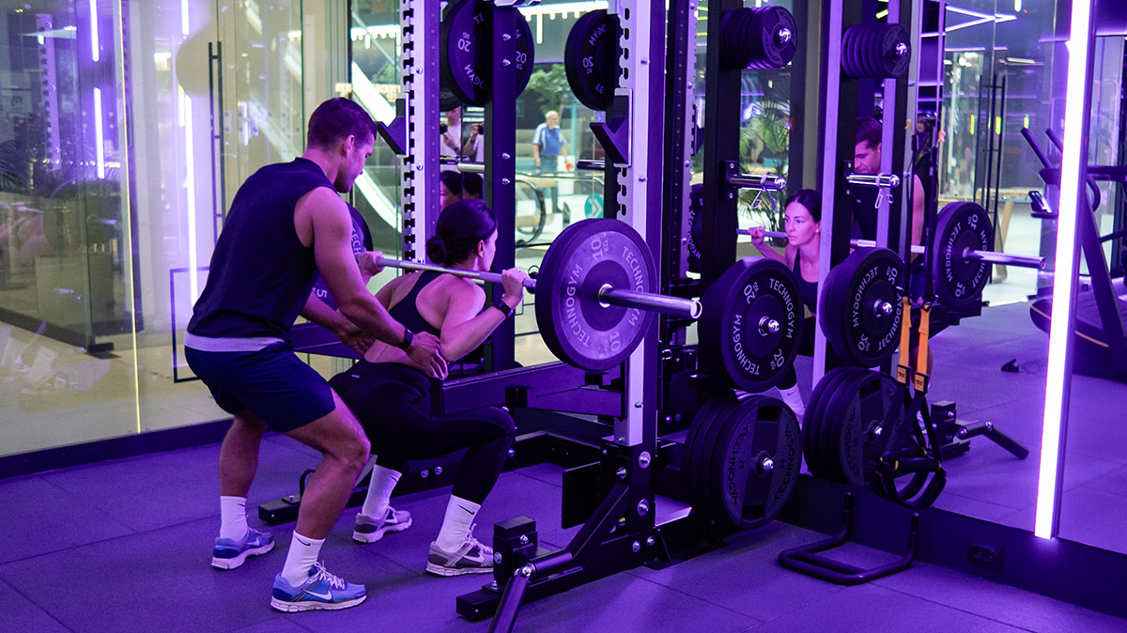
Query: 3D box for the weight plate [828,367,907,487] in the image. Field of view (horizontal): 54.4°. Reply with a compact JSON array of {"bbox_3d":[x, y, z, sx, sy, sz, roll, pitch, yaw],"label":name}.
[{"bbox_3d":[1.173,0.428,4.204,0.450,0.450,0.052,-7,11,-43],"label":"weight plate"}]

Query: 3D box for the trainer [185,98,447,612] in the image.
[{"bbox_3d":[-0.796,0.083,3.393,0.800,1.500,0.640,-7,11,-43],"label":"trainer"}]

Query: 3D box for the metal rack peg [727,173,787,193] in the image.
[{"bbox_3d":[0.647,-0.448,3.660,0.050,0.050,0.226,-6,13,-43],"label":"metal rack peg"}]

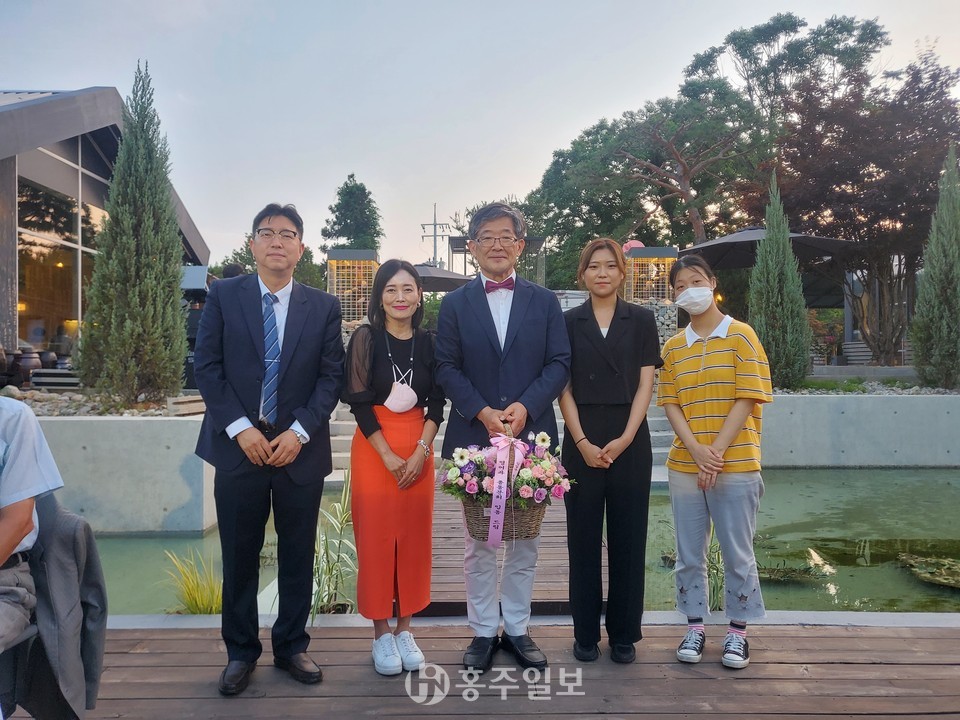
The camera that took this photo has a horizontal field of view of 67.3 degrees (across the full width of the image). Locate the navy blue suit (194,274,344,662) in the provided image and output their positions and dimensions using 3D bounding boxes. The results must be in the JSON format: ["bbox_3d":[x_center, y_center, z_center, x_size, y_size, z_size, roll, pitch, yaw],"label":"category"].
[{"bbox_3d":[-0.750,0.387,2.620,0.520,1.410,0.320,0,0,-10],"label":"navy blue suit"}]

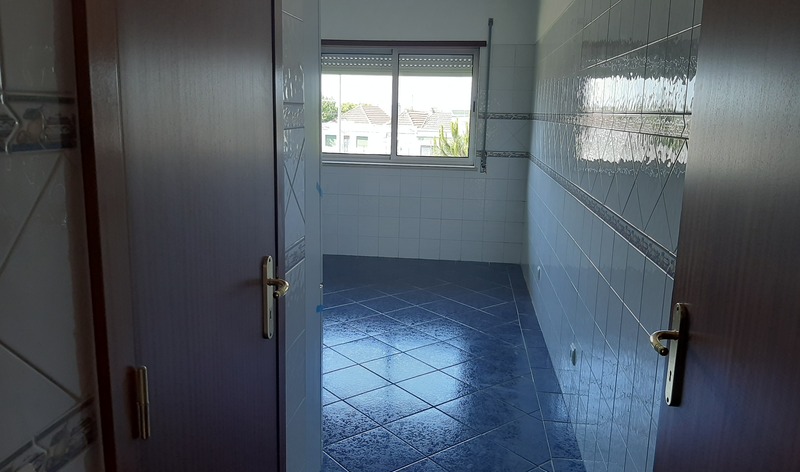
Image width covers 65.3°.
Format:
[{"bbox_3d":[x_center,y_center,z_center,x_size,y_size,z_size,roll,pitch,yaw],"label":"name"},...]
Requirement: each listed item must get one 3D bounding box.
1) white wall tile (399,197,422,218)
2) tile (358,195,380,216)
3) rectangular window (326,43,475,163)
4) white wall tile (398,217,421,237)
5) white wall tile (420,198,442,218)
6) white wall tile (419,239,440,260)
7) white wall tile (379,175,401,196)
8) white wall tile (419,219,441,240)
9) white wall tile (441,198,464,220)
[{"bbox_3d":[0.097,-0.274,5.992,0.200,0.199,0.010,2,11,6],"label":"white wall tile"},{"bbox_3d":[-0.305,-0.291,6.035,0.200,0.199,0.010,2,11,6],"label":"tile"},{"bbox_3d":[-0.032,-1.212,5.837,1.530,1.120,0.100,2,11,6],"label":"rectangular window"},{"bbox_3d":[0.092,-0.078,6.031,0.200,0.199,0.010,2,11,6],"label":"white wall tile"},{"bbox_3d":[0.297,-0.266,5.949,0.200,0.200,0.010,3,11,6],"label":"white wall tile"},{"bbox_3d":[0.288,0.127,6.028,0.200,0.200,0.010,3,11,6],"label":"white wall tile"},{"bbox_3d":[-0.098,-0.481,5.953,0.200,0.200,0.010,3,11,6],"label":"white wall tile"},{"bbox_3d":[0.293,-0.069,6.009,0.200,0.199,0.010,2,11,6],"label":"white wall tile"},{"bbox_3d":[0.498,-0.257,5.949,0.200,0.199,0.010,2,11,6],"label":"white wall tile"}]

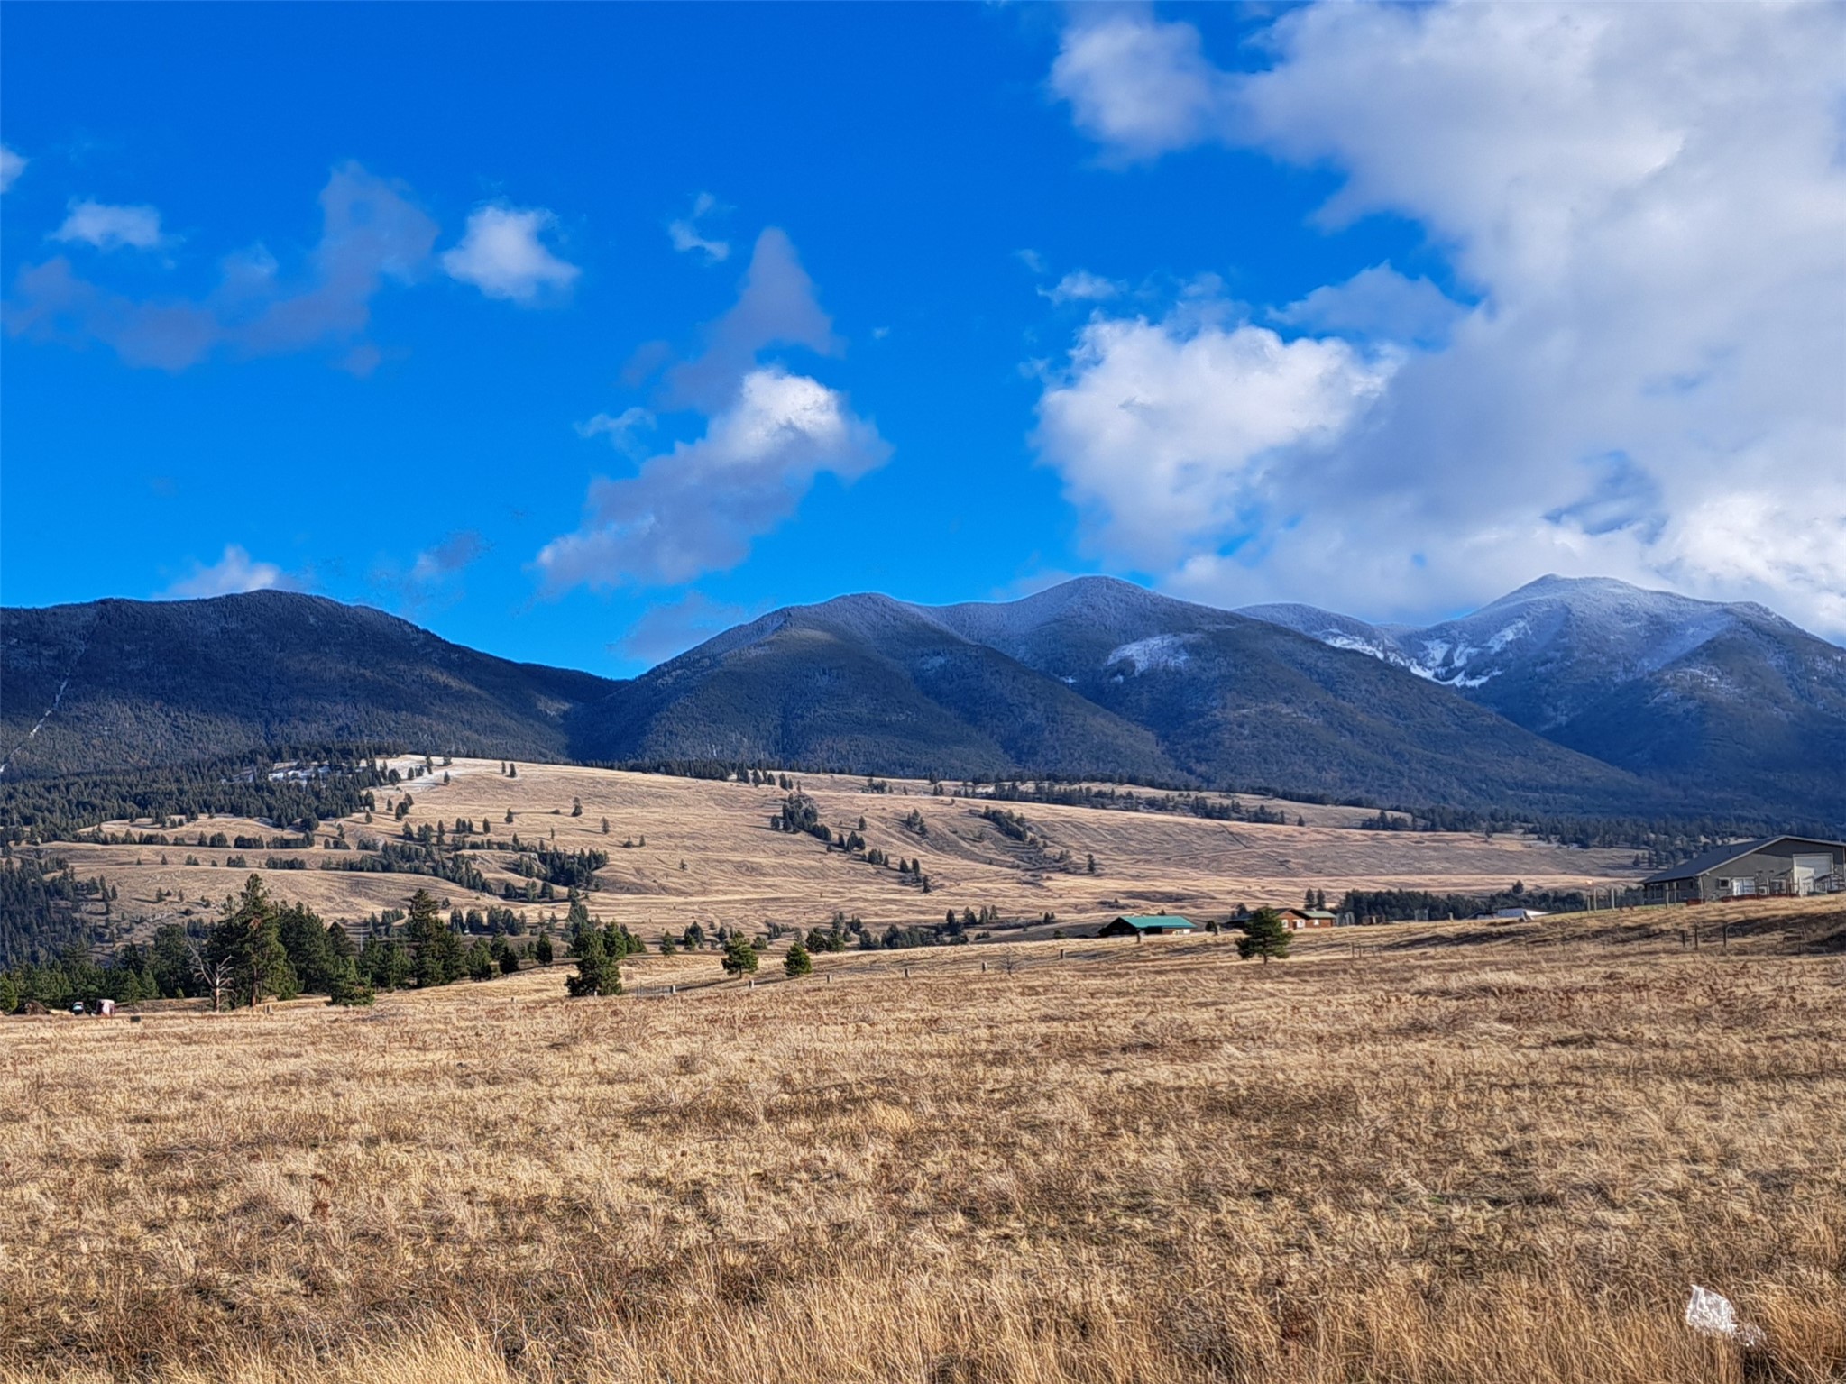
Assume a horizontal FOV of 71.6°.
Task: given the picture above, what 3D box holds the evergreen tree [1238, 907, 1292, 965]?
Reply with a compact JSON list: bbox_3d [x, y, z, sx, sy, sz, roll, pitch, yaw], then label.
[{"bbox_3d":[30.980,22.120,116.000,5.100,5.080,4.940,0,-9,0],"label":"evergreen tree"}]

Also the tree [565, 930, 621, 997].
[{"bbox_3d":[-37.550,31.010,146.000,6.500,7.440,6.300,0,-9,0],"label":"tree"}]

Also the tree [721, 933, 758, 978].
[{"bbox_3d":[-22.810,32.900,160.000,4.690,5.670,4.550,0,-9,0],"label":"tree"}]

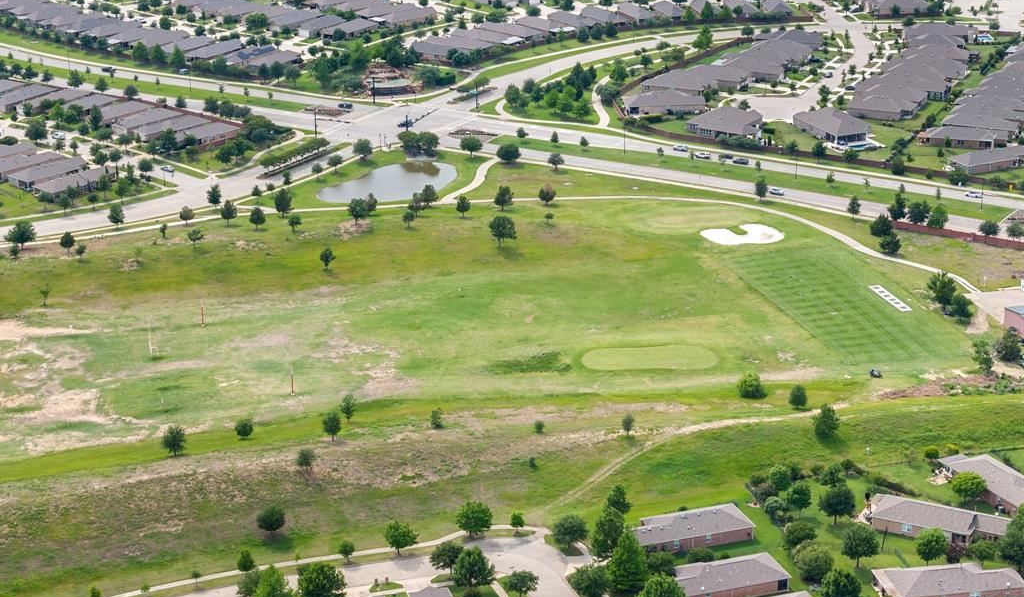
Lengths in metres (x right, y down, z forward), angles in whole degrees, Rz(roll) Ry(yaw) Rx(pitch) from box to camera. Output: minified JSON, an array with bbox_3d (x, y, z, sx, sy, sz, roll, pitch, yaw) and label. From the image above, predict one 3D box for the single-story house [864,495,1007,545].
[{"bbox_3d":[88.520,44.970,423.280,27.240,5.300,11.280,9,21,23],"label":"single-story house"}]

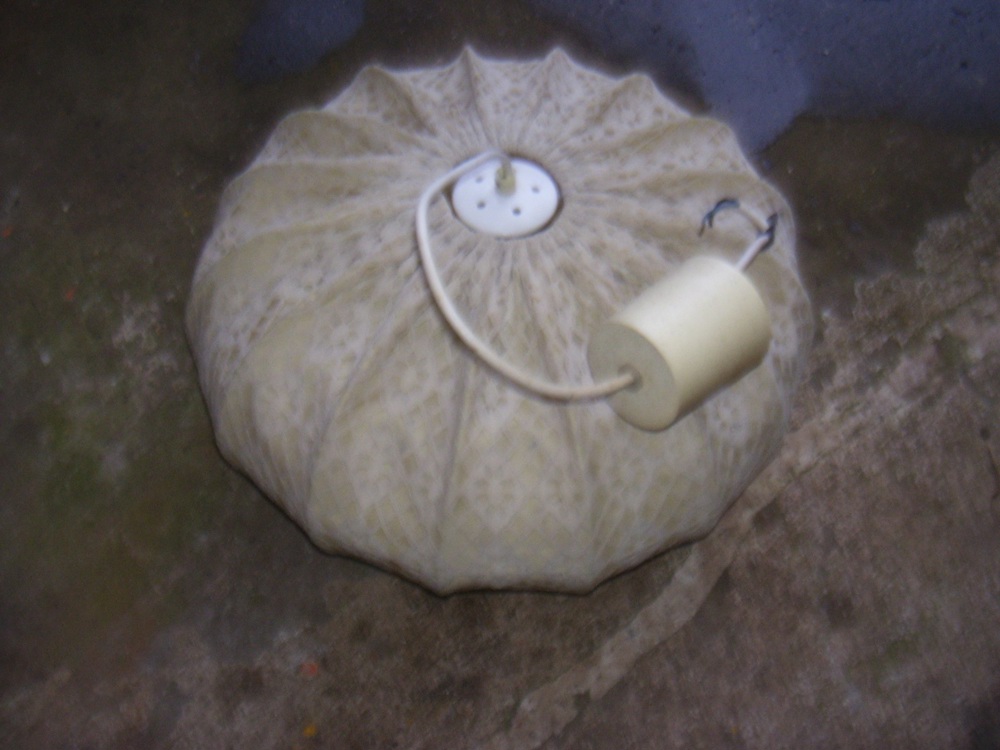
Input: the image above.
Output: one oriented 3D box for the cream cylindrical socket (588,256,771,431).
[{"bbox_3d":[0.098,-0.017,0.583,0.076,0.067,0.067,-33,63,-27],"label":"cream cylindrical socket"}]

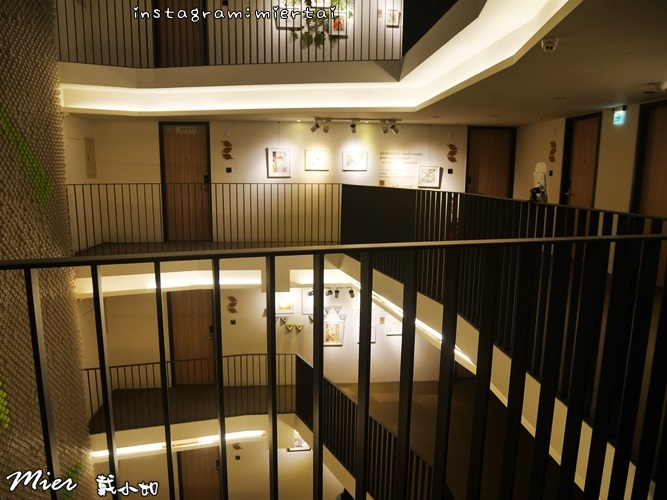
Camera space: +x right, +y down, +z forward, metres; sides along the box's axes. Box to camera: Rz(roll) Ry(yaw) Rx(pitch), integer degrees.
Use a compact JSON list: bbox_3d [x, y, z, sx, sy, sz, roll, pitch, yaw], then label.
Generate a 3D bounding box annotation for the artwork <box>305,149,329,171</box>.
[{"bbox_3d":[-0.307,-1.670,8.620,0.439,0.389,0.040,0,9,-4],"label":"artwork"}]

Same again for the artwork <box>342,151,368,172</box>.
[{"bbox_3d":[0.399,-1.665,8.665,0.468,0.375,0.040,0,9,-4],"label":"artwork"}]

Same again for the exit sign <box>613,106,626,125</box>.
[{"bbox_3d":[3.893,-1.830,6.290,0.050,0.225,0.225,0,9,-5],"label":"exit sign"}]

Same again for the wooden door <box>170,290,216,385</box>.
[{"bbox_3d":[-2.748,1.620,9.022,0.920,2.200,0.100,0,9,-4],"label":"wooden door"}]

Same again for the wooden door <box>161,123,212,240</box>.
[{"bbox_3d":[-2.732,-1.248,8.584,0.920,2.200,0.100,0,9,-4],"label":"wooden door"}]

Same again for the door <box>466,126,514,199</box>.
[{"bbox_3d":[3.002,-1.253,8.942,0.930,2.200,0.100,0,9,-4],"label":"door"}]

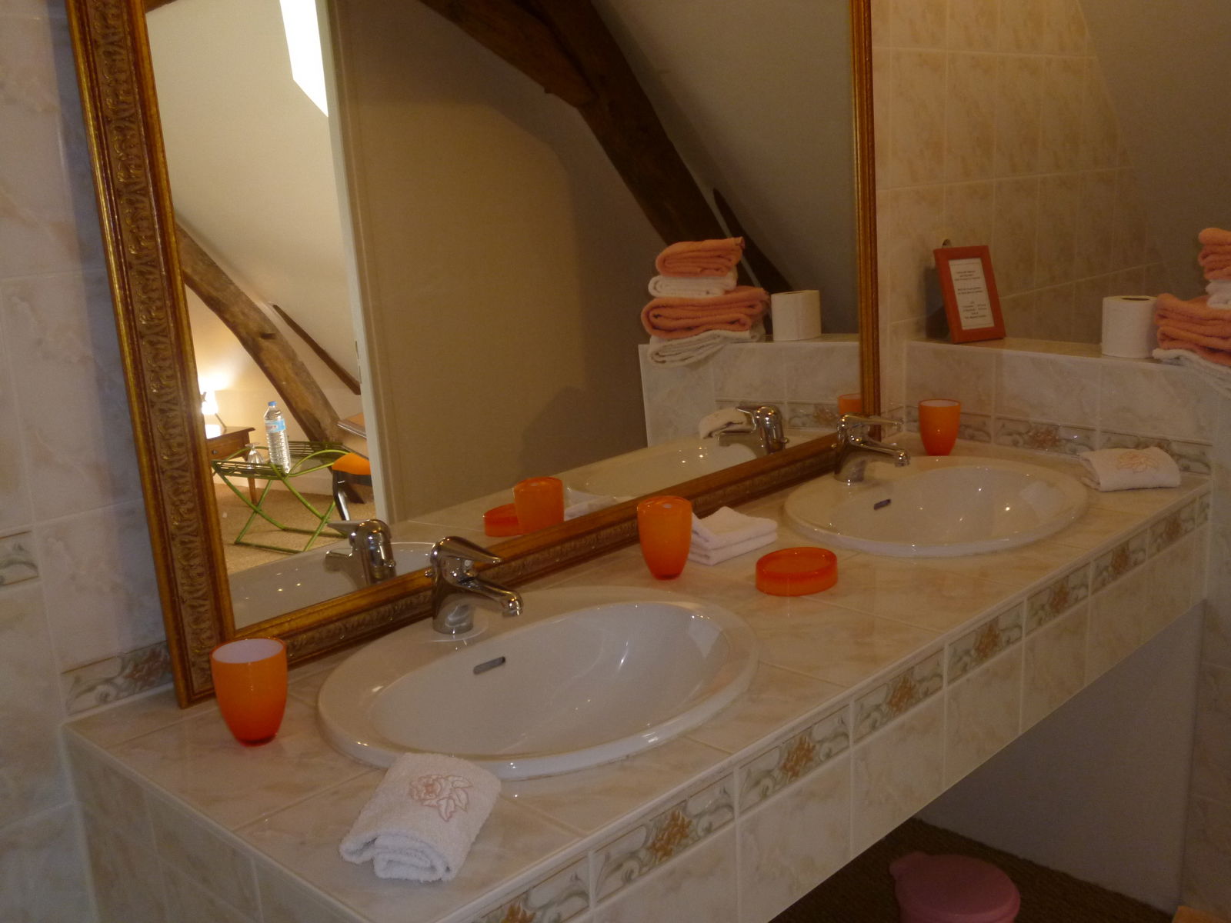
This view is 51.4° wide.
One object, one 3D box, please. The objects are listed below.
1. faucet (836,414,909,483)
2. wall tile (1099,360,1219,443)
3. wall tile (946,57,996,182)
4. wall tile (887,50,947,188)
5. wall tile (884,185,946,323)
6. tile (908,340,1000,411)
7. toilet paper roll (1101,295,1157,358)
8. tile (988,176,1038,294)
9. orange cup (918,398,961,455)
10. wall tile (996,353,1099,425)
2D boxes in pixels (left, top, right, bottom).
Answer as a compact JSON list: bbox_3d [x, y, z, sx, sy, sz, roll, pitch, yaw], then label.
[{"bbox_3d":[0.424,-0.019,2.103,0.155,0.117,0.050,11,19,43],"label":"faucet"},{"bbox_3d":[0.924,-0.103,2.184,0.195,0.119,0.010,11,19,43],"label":"wall tile"},{"bbox_3d":[0.711,-0.686,2.561,0.010,0.248,0.198,11,19,43],"label":"wall tile"},{"bbox_3d":[0.572,-0.646,2.423,0.010,0.248,0.198,11,19,43],"label":"wall tile"},{"bbox_3d":[0.582,-0.404,2.483,0.010,0.248,0.198,11,19,43],"label":"wall tile"},{"bbox_3d":[0.641,-0.158,2.451,0.188,0.119,0.010,11,19,43],"label":"tile"},{"bbox_3d":[0.920,-0.240,2.278,0.102,0.097,0.102,11,19,43],"label":"toilet paper roll"},{"bbox_3d":[0.859,-0.483,2.760,0.010,0.248,0.198,11,19,43],"label":"tile"},{"bbox_3d":[0.596,-0.059,2.356,0.078,0.099,0.078,-2,14,1],"label":"orange cup"},{"bbox_3d":[0.781,-0.131,2.319,0.198,0.119,0.010,11,19,43],"label":"wall tile"}]

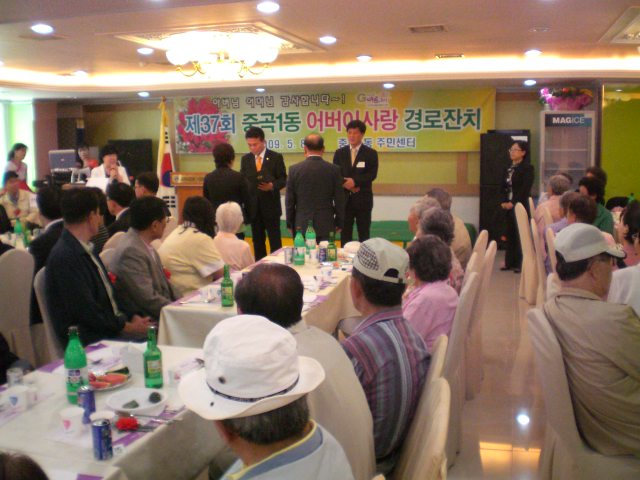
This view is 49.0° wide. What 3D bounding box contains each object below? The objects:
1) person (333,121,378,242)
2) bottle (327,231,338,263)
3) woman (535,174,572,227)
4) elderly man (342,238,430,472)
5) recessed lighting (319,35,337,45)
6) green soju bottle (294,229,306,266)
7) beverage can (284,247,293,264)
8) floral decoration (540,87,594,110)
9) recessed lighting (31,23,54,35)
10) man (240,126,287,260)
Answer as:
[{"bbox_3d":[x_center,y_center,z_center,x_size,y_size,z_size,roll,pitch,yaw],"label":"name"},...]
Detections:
[{"bbox_3d":[0.364,-0.295,7.066,0.520,1.790,0.340,1,8,14],"label":"person"},{"bbox_3d":[0.088,0.042,5.002,0.065,0.215,0.065,2,9,16],"label":"bottle"},{"bbox_3d":[2.608,-0.070,7.577,0.480,1.220,0.680,5,9,35],"label":"woman"},{"bbox_3d":[0.075,0.586,2.710,0.720,1.220,0.500,6,10,41],"label":"elderly man"},{"bbox_3d":[0.083,-1.982,6.884,0.175,0.045,0.175,2,9,16],"label":"recessed lighting"},{"bbox_3d":[-0.139,0.051,4.871,0.076,0.254,0.076,0,7,0],"label":"green soju bottle"},{"bbox_3d":[-0.219,0.107,4.940,0.056,0.108,0.056,0,8,0],"label":"beverage can"},{"bbox_3d":[3.407,-1.964,9.750,0.740,0.340,0.420,1,8,14],"label":"floral decoration"},{"bbox_3d":[-2.397,-1.840,6.062,0.190,0.045,0.190,2,9,16],"label":"recessed lighting"},{"bbox_3d":[-0.533,-0.234,6.963,0.520,1.750,0.360,2,8,21],"label":"man"}]

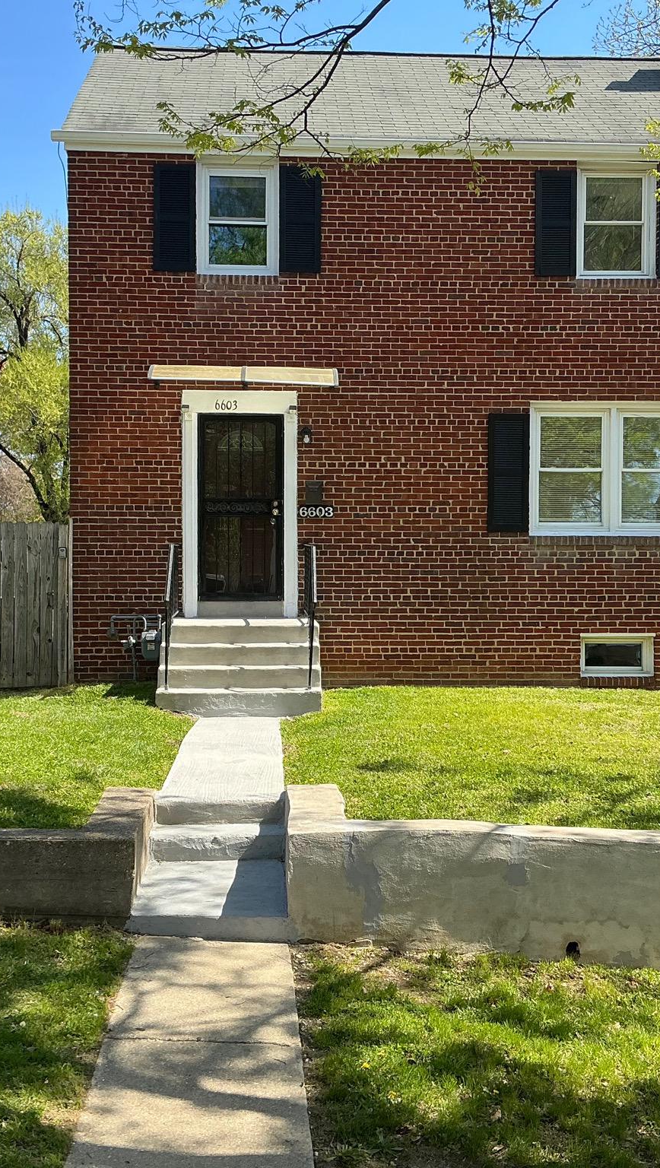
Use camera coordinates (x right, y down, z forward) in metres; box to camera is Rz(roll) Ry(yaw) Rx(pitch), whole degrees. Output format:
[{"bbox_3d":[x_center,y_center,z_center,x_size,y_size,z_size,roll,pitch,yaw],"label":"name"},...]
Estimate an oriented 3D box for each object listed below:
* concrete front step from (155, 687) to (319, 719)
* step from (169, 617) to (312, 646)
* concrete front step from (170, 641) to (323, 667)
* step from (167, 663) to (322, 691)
[{"bbox_3d":[-0.826,1.092,11.543,1.505,0.215,0.280,0,1,-3],"label":"concrete front step"},{"bbox_3d":[-0.880,0.487,12.677,1.505,0.185,1.050,0,1,-3],"label":"step"},{"bbox_3d":[-0.850,0.690,12.037,1.505,0.187,0.270,0,1,-3],"label":"concrete front step"},{"bbox_3d":[-0.837,0.881,11.787,1.505,0.190,0.270,0,1,-3],"label":"step"}]

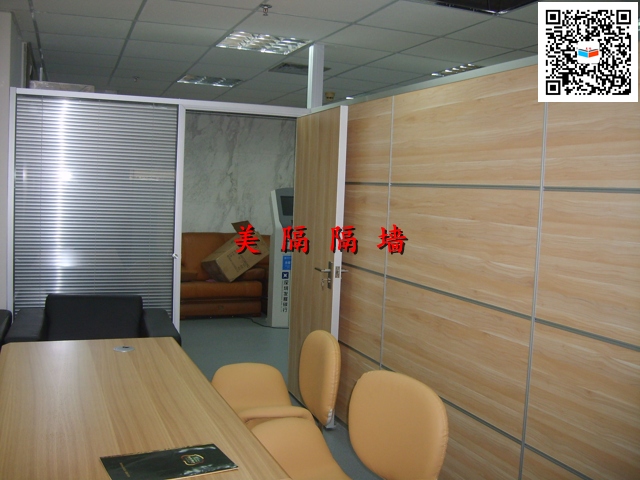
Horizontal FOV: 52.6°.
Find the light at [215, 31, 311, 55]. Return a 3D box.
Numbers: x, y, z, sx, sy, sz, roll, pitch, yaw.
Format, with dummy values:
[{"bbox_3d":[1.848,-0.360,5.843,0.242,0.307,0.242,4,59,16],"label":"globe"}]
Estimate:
[{"bbox_3d":[-0.405,-1.404,4.569,0.600,0.080,0.600,1,5,-21],"label":"light"}]

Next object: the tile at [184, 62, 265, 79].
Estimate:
[{"bbox_3d":[-0.820,-1.487,5.678,0.600,0.020,0.600,1,5,-21],"label":"tile"}]

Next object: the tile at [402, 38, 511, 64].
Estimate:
[{"bbox_3d":[0.925,-1.307,4.399,0.600,0.020,0.600,0,5,-21],"label":"tile"}]

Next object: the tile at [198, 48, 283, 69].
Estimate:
[{"bbox_3d":[-0.613,-1.433,5.123,0.600,0.020,0.600,1,5,-21],"label":"tile"}]

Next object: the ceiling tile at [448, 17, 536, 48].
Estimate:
[{"bbox_3d":[1.139,-1.253,3.846,0.600,0.020,0.600,0,5,-21],"label":"ceiling tile"}]

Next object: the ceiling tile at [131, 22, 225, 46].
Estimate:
[{"bbox_3d":[-0.966,-1.381,4.356,0.600,0.020,0.600,1,5,-21],"label":"ceiling tile"}]

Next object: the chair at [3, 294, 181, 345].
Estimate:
[{"bbox_3d":[-1.313,0.748,3.705,0.970,0.780,0.820,0,5,-24],"label":"chair"}]

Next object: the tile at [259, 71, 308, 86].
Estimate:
[{"bbox_3d":[-0.259,-1.483,5.891,0.600,0.020,0.600,1,5,-21],"label":"tile"}]

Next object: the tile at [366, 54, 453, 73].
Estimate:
[{"bbox_3d":[0.714,-1.360,4.959,0.600,0.020,0.600,0,5,-21],"label":"tile"}]

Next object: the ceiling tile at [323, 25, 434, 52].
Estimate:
[{"bbox_3d":[0.366,-1.318,4.226,0.600,0.020,0.600,1,5,-21],"label":"ceiling tile"}]

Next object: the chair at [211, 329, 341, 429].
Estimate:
[{"bbox_3d":[-0.246,0.817,3.037,0.600,0.830,0.560,2,5,-9],"label":"chair"}]

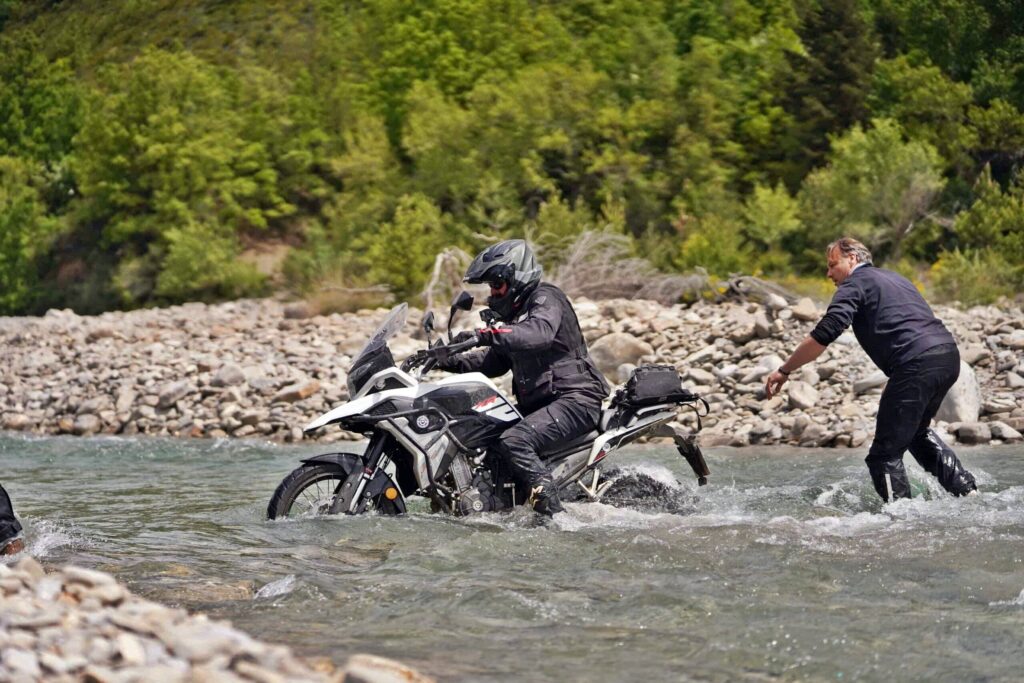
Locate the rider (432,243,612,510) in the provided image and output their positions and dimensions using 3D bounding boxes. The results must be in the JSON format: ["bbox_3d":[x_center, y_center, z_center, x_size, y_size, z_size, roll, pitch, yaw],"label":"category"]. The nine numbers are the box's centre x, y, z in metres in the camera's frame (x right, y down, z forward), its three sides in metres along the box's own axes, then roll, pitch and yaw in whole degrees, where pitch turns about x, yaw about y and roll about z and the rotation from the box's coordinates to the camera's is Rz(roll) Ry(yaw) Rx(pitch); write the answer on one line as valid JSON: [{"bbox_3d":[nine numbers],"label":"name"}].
[{"bbox_3d":[0.040,0.195,14.050,0.900,1.340,0.780,-1,3,-20],"label":"rider"}]

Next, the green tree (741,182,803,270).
[{"bbox_3d":[4.210,-1.866,48.000,1.020,1.520,1.000,0,2,0],"label":"green tree"}]

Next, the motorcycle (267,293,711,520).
[{"bbox_3d":[-0.111,0.492,14.000,2.200,1.420,0.900,-1,-4,-21],"label":"motorcycle"}]

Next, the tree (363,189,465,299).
[{"bbox_3d":[-1.359,-1.284,40.000,1.400,1.500,1.350,0,2,0],"label":"tree"}]

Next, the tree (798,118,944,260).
[{"bbox_3d":[6.076,-2.535,50.000,2.450,2.450,2.300,0,2,0],"label":"tree"}]

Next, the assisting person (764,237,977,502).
[{"bbox_3d":[1.789,0.262,14.600,1.050,1.540,0.620,0,2,5],"label":"assisting person"}]

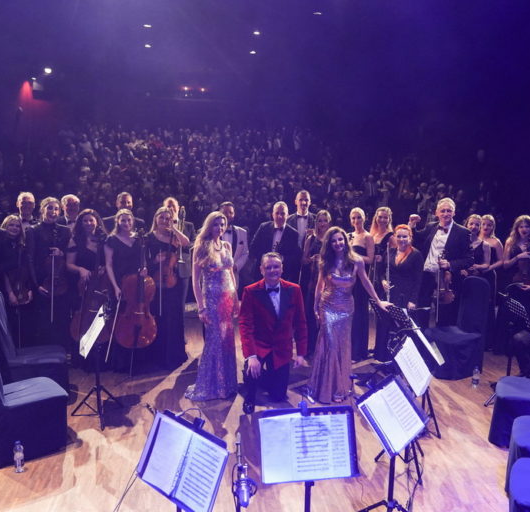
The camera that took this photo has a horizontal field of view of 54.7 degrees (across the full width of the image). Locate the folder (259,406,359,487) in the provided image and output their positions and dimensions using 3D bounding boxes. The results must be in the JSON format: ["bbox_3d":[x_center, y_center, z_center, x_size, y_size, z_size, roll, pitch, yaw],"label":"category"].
[{"bbox_3d":[0.203,0.976,2.650,0.470,0.340,0.050,0,-14,-10],"label":"folder"}]

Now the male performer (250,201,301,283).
[{"bbox_3d":[0.115,0.312,5.689,0.540,1.800,0.340,1,7,0],"label":"male performer"}]

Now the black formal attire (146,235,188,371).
[{"bbox_3d":[-1.035,0.468,5.446,0.460,1.400,0.380,0,10,-9],"label":"black formal attire"}]

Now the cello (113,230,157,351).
[{"bbox_3d":[-1.249,0.335,4.995,0.430,1.210,0.240,5,1,-21],"label":"cello"}]

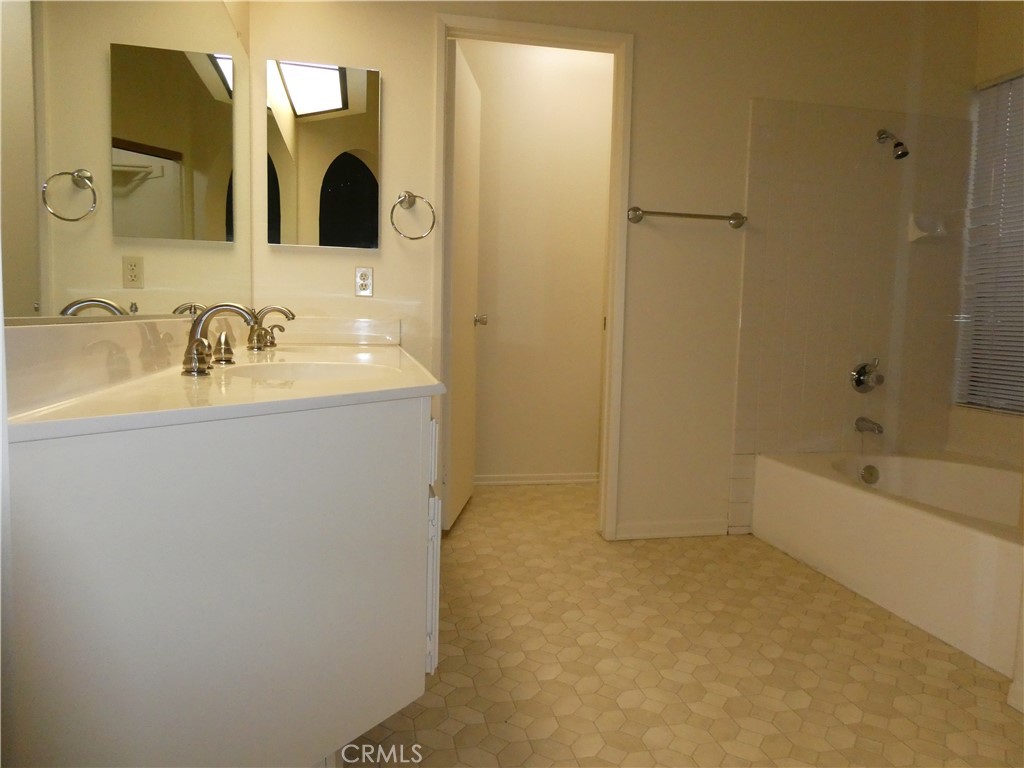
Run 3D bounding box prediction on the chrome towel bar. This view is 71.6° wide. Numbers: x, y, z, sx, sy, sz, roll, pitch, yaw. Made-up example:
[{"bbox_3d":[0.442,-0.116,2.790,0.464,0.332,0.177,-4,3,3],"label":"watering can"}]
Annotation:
[{"bbox_3d":[0.749,-0.699,2.970,0.528,0.067,0.075,0,5,-11],"label":"chrome towel bar"}]

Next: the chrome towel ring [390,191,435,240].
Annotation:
[{"bbox_3d":[-0.384,-0.653,2.756,0.170,0.192,0.062,0,5,-11],"label":"chrome towel ring"}]

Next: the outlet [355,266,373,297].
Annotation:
[{"bbox_3d":[-0.576,-0.398,2.770,0.069,0.114,0.007,0,5,-11],"label":"outlet"}]

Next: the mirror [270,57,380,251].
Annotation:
[{"bbox_3d":[-0.711,-0.863,2.693,0.409,0.673,0.022,0,5,-11],"label":"mirror"}]

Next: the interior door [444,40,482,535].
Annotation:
[{"bbox_3d":[-0.228,-0.407,3.288,0.035,2.030,0.685,2,5,5],"label":"interior door"}]

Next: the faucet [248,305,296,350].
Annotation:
[{"bbox_3d":[-0.789,-0.187,2.340,0.147,0.141,0.290,0,5,-11],"label":"faucet"}]

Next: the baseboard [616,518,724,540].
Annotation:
[{"bbox_3d":[0.710,0.640,3.115,0.519,0.070,0.012,0,5,-11],"label":"baseboard"}]

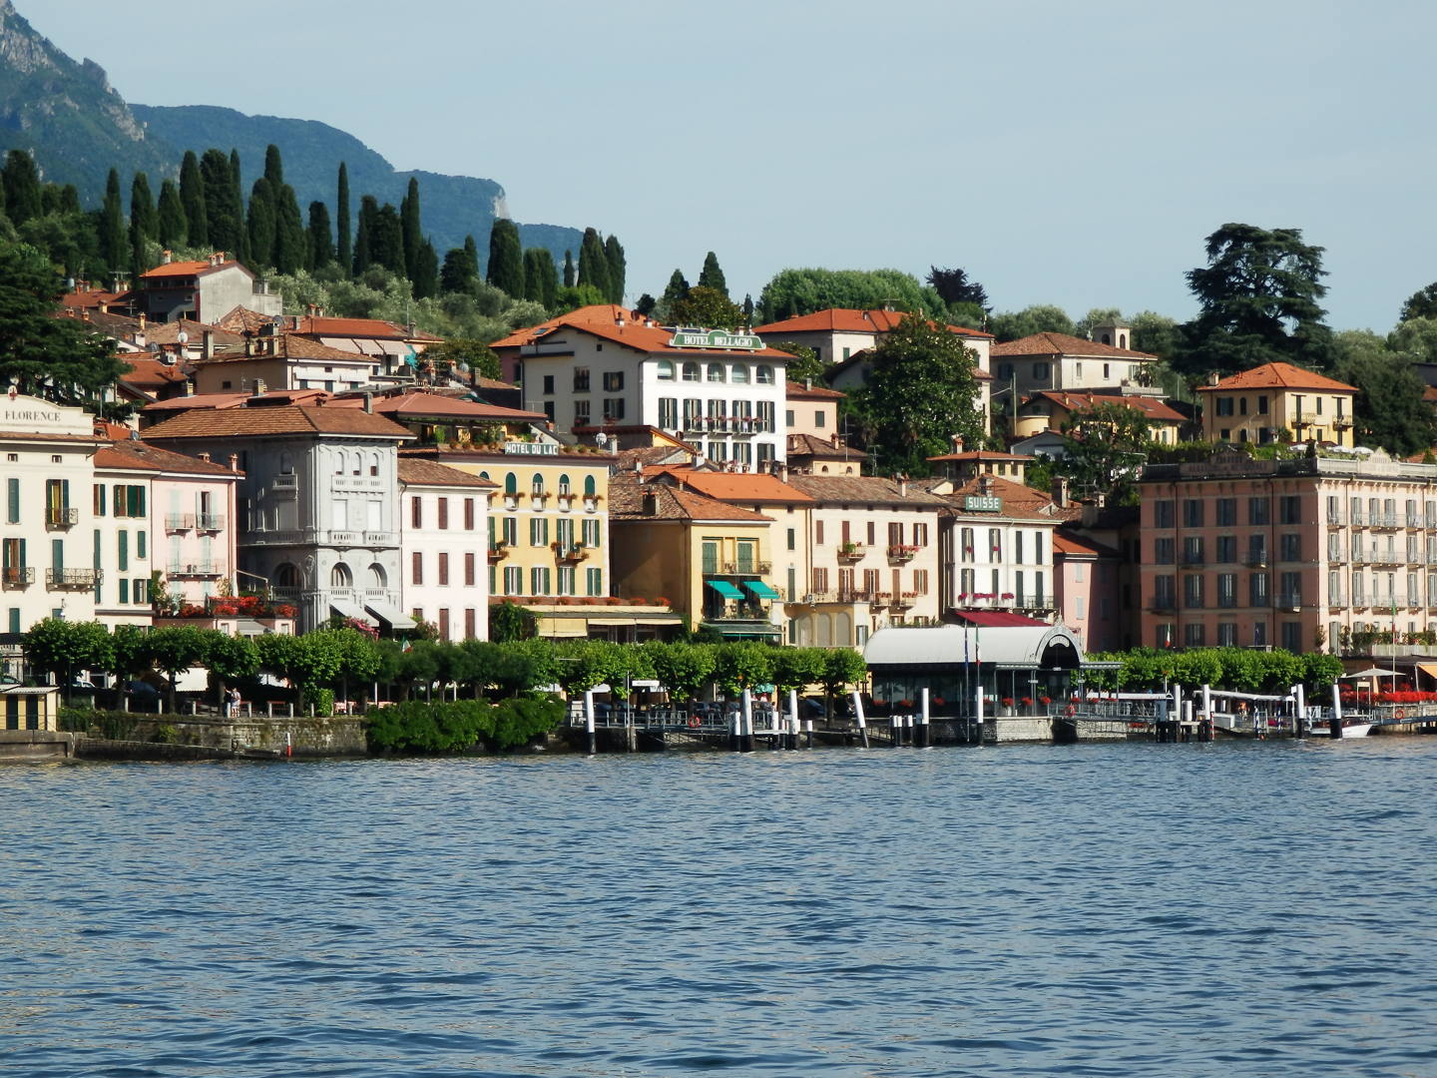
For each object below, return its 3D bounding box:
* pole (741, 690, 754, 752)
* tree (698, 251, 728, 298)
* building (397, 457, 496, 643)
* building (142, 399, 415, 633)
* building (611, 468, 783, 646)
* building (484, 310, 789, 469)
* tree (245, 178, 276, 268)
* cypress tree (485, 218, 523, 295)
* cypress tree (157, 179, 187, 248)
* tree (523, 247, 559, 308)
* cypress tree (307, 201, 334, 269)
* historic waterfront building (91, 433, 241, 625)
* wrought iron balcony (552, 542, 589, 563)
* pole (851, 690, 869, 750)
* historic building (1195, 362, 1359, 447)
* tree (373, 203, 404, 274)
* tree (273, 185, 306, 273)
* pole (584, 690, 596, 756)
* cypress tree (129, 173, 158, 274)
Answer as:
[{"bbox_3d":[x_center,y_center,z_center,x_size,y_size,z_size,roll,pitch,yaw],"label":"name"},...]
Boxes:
[{"bbox_3d":[1.901,11.825,456.000,0.560,4.124,0.560,-2,0,0],"label":"pole"},{"bbox_3d":[-0.504,-21.978,630.000,2.722,7.763,2.722,-1,-1,0],"label":"tree"},{"bbox_3d":[-20.600,2.798,452.355,8.500,15.955,10.737,-1,-2,33],"label":"building"},{"bbox_3d":[-27.938,0.961,444.788,8.164,18.331,17.054,1,-2,-44],"label":"building"},{"bbox_3d":[-3.787,4.113,492.366,12.000,16.300,11.000,-2,-2,34],"label":"building"},{"bbox_3d":[-6.017,-10.128,546.573,16.139,15.179,17.000,1,-2,-45],"label":"building"},{"bbox_3d":[-43.506,-29.663,668.000,2.886,9.621,2.886,0,-1,0],"label":"tree"},{"bbox_3d":[-20.845,-26.902,682.000,3.601,8.513,3.601,0,-1,0],"label":"cypress tree"},{"bbox_3d":[-52.316,-30.325,672.000,2.796,8.280,2.796,0,-1,0],"label":"cypress tree"},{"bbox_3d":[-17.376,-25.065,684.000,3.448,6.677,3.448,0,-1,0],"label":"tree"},{"bbox_3d":[-36.590,-27.507,645.000,2.477,7.225,2.477,-1,-1,0],"label":"cypress tree"},{"bbox_3d":[-37.980,2.269,433.393,9.800,16.822,18.674,-1,-1,27],"label":"historic waterfront building"},{"bbox_3d":[-9.793,0.919,463.786,0.800,1.300,2.300,-2,-2,40],"label":"wrought iron balcony"},{"bbox_3d":[9.548,12.120,470.000,0.470,3.929,0.470,-8,0,0],"label":"pole"},{"bbox_3d":[52.583,-12.065,661.819,9.700,8.900,13.300,-2,-2,37],"label":"historic building"},{"bbox_3d":[-37.104,-33.438,790.000,3.540,8.849,3.540,-1,-1,0],"label":"tree"},{"bbox_3d":[-40.536,-28.901,664.000,2.975,9.457,2.975,0,-1,0],"label":"tree"},{"bbox_3d":[-7.665,11.061,422.000,0.410,3.971,0.410,-4,-1,0],"label":"pole"},{"bbox_3d":[-63.559,-34.663,775.000,3.224,11.906,3.224,-1,-1,0],"label":"cypress tree"}]

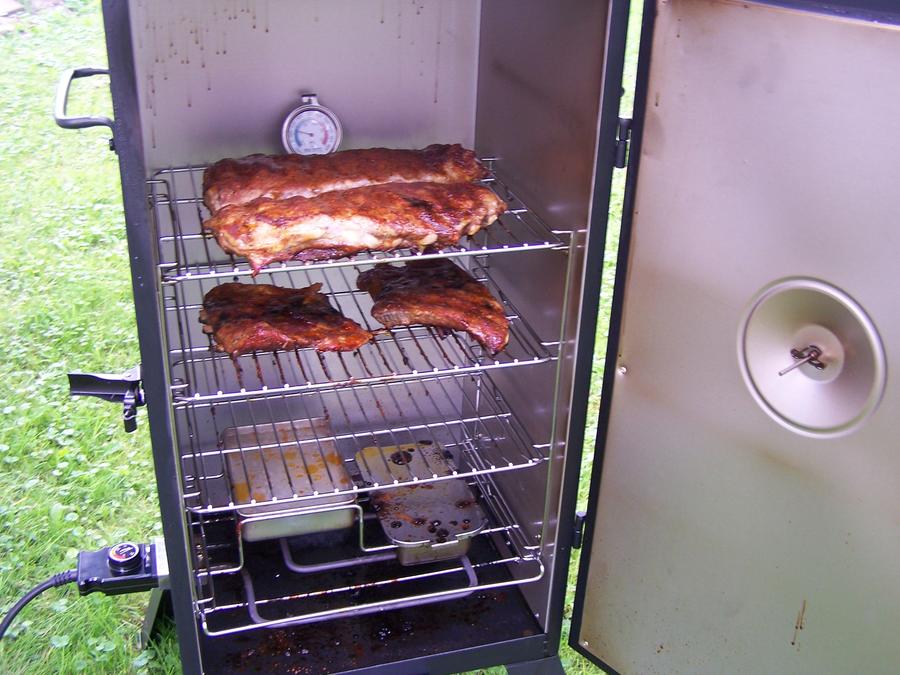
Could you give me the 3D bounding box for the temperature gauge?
[{"bbox_3d":[-0.147,-0.219,1.060,0.065,0.082,0.034,-6,27,-16],"label":"temperature gauge"}]

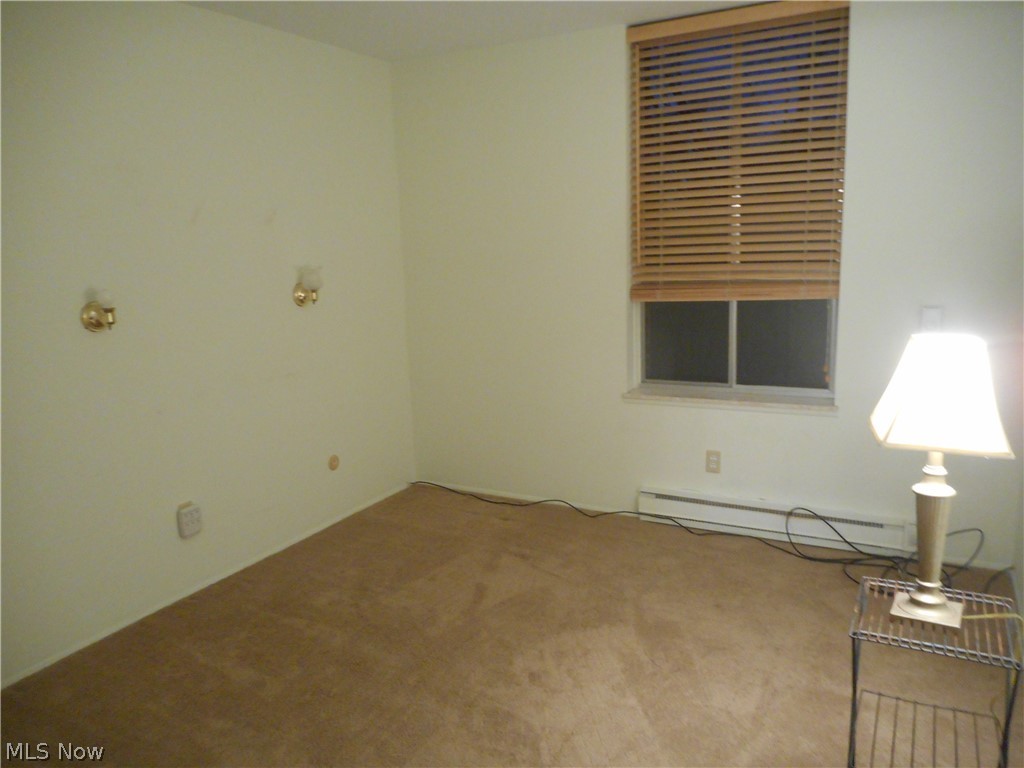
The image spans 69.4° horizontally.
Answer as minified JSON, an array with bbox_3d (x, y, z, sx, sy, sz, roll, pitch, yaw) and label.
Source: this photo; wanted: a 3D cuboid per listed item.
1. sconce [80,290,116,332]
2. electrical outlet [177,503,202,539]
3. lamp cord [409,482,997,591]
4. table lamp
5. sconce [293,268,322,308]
[{"bbox_3d":[-1.482,-0.267,2.691,0.132,0.161,0.108,3,12,28],"label":"sconce"},{"bbox_3d":[-1.363,0.573,3.119,0.034,0.129,0.091,3,12,28],"label":"electrical outlet"},{"bbox_3d":[0.606,0.640,3.646,3.020,0.205,0.410,3,12,28],"label":"lamp cord"},{"bbox_3d":[0.952,0.210,1.649,0.256,0.635,0.252,3,12,28],"label":"table lamp"},{"bbox_3d":[-0.984,-0.472,3.612,0.132,0.187,0.108,3,12,28],"label":"sconce"}]

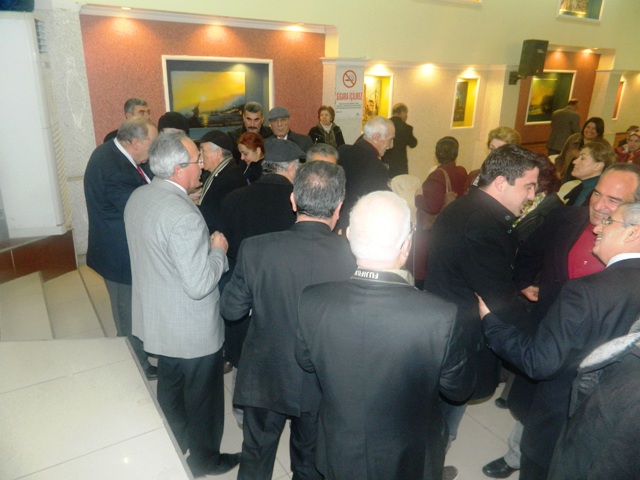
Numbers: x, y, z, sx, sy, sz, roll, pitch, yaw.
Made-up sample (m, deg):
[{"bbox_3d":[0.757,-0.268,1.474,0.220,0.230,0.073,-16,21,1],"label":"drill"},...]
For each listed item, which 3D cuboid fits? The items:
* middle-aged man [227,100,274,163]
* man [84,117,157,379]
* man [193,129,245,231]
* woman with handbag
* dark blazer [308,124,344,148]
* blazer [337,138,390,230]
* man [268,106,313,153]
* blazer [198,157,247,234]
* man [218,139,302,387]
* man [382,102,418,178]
[{"bbox_3d":[-0.587,-0.336,4.179,0.500,1.756,0.340,-1,19,-7],"label":"middle-aged man"},{"bbox_3d":[-1.192,0.099,2.933,0.460,1.699,0.540,-4,19,-14],"label":"man"},{"bbox_3d":[-0.649,0.051,3.256,0.400,1.607,0.500,-4,19,-16],"label":"man"},{"bbox_3d":[0.906,-0.032,3.696,0.480,1.547,0.360,-10,21,-30],"label":"woman with handbag"},{"bbox_3d":[0.061,-0.960,5.327,0.460,0.674,0.300,3,19,6],"label":"dark blazer"},{"bbox_3d":[0.310,-0.238,3.187,0.360,0.776,0.500,-4,19,-16],"label":"blazer"},{"bbox_3d":[-0.309,-0.279,4.074,0.520,1.726,0.340,0,19,-5],"label":"man"},{"bbox_3d":[-0.644,-0.177,3.179,0.370,0.727,0.500,-4,19,-16],"label":"blazer"},{"bbox_3d":[-0.382,0.184,2.889,0.420,1.598,0.550,-14,24,-38],"label":"man"},{"bbox_3d":[0.941,-0.814,5.772,0.520,1.710,0.360,11,21,26],"label":"man"}]

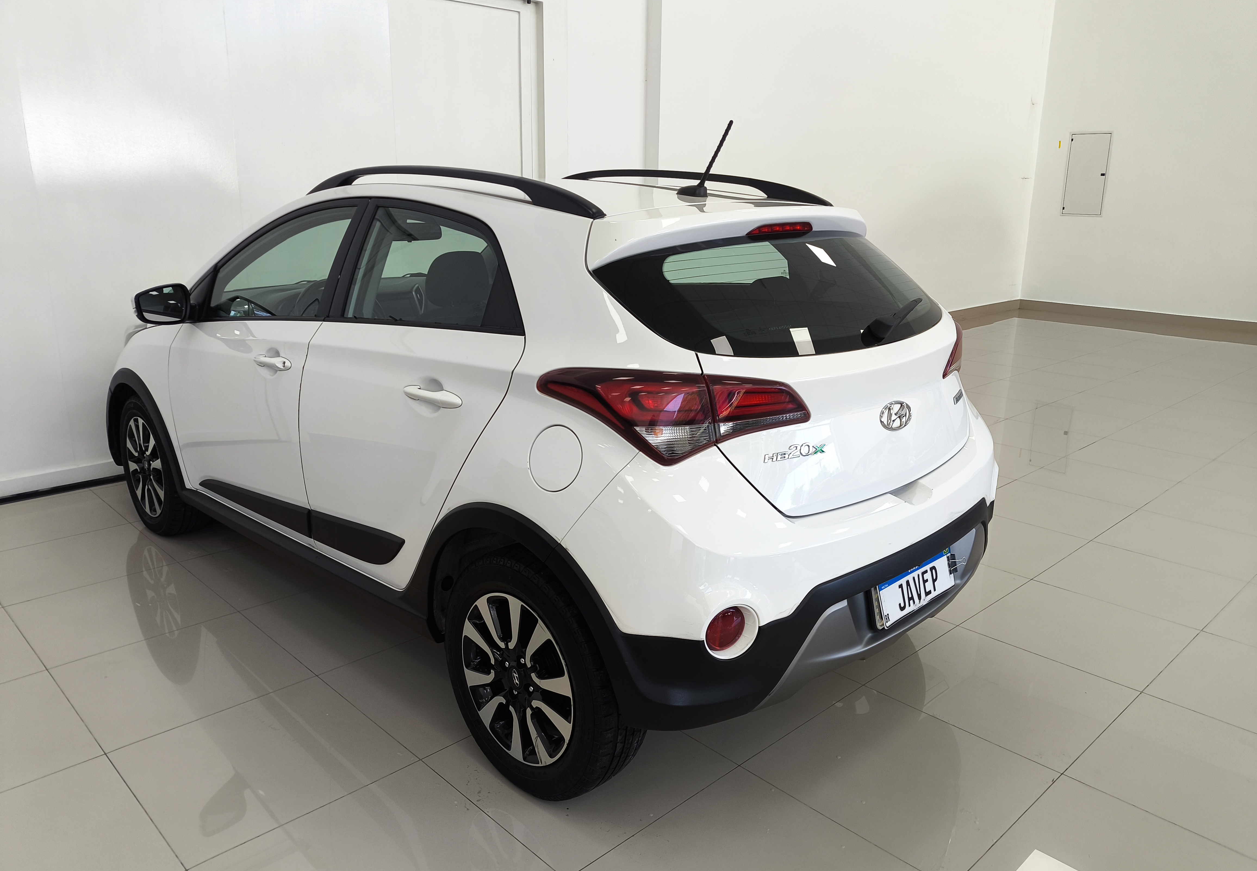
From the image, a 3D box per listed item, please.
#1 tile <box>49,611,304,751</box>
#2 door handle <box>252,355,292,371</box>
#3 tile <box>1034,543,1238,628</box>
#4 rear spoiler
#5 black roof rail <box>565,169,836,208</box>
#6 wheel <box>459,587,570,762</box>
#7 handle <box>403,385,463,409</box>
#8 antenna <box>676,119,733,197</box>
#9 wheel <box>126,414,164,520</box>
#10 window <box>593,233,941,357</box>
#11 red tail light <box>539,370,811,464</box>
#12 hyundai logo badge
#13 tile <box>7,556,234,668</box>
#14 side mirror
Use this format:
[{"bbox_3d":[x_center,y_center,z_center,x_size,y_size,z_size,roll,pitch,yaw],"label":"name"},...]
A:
[{"bbox_3d":[-1.397,0.748,2.843,0.600,0.010,0.600,-13,20,-42],"label":"tile"},{"bbox_3d":[-1.101,-0.225,2.809,0.220,0.047,0.050,14,20,42],"label":"door handle"},{"bbox_3d":[2.033,0.581,3.608,0.600,0.010,0.600,-13,20,-42],"label":"tile"},{"bbox_3d":[0.351,-0.558,2.496,0.210,0.160,1.180,14,20,42],"label":"rear spoiler"},{"bbox_3d":[0.148,-0.912,3.354,1.430,0.130,0.070,14,20,42],"label":"black roof rail"},{"bbox_3d":[-0.229,0.586,2.283,0.437,0.437,0.160,14,20,42],"label":"wheel"},{"bbox_3d":[-0.482,-0.096,2.246,0.245,0.045,0.045,14,20,42],"label":"handle"},{"bbox_3d":[0.211,-0.779,2.578,0.200,0.205,0.055,14,20,42],"label":"antenna"},{"bbox_3d":[-2.021,0.121,3.961,0.440,0.440,0.180,14,20,42],"label":"wheel"},{"bbox_3d":[0.491,-0.370,2.404,1.280,0.080,0.430,-14,59,-44],"label":"window"},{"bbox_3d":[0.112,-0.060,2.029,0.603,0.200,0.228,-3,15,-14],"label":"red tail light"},{"bbox_3d":[0.678,-0.049,2.299,0.148,0.074,0.015,-14,3,-44],"label":"hyundai logo badge"},{"bbox_3d":[-1.826,0.631,3.268,0.600,0.010,0.600,-13,20,-42],"label":"tile"},{"bbox_3d":[-1.647,-0.465,3.201,0.140,0.145,0.200,14,20,42],"label":"side mirror"}]

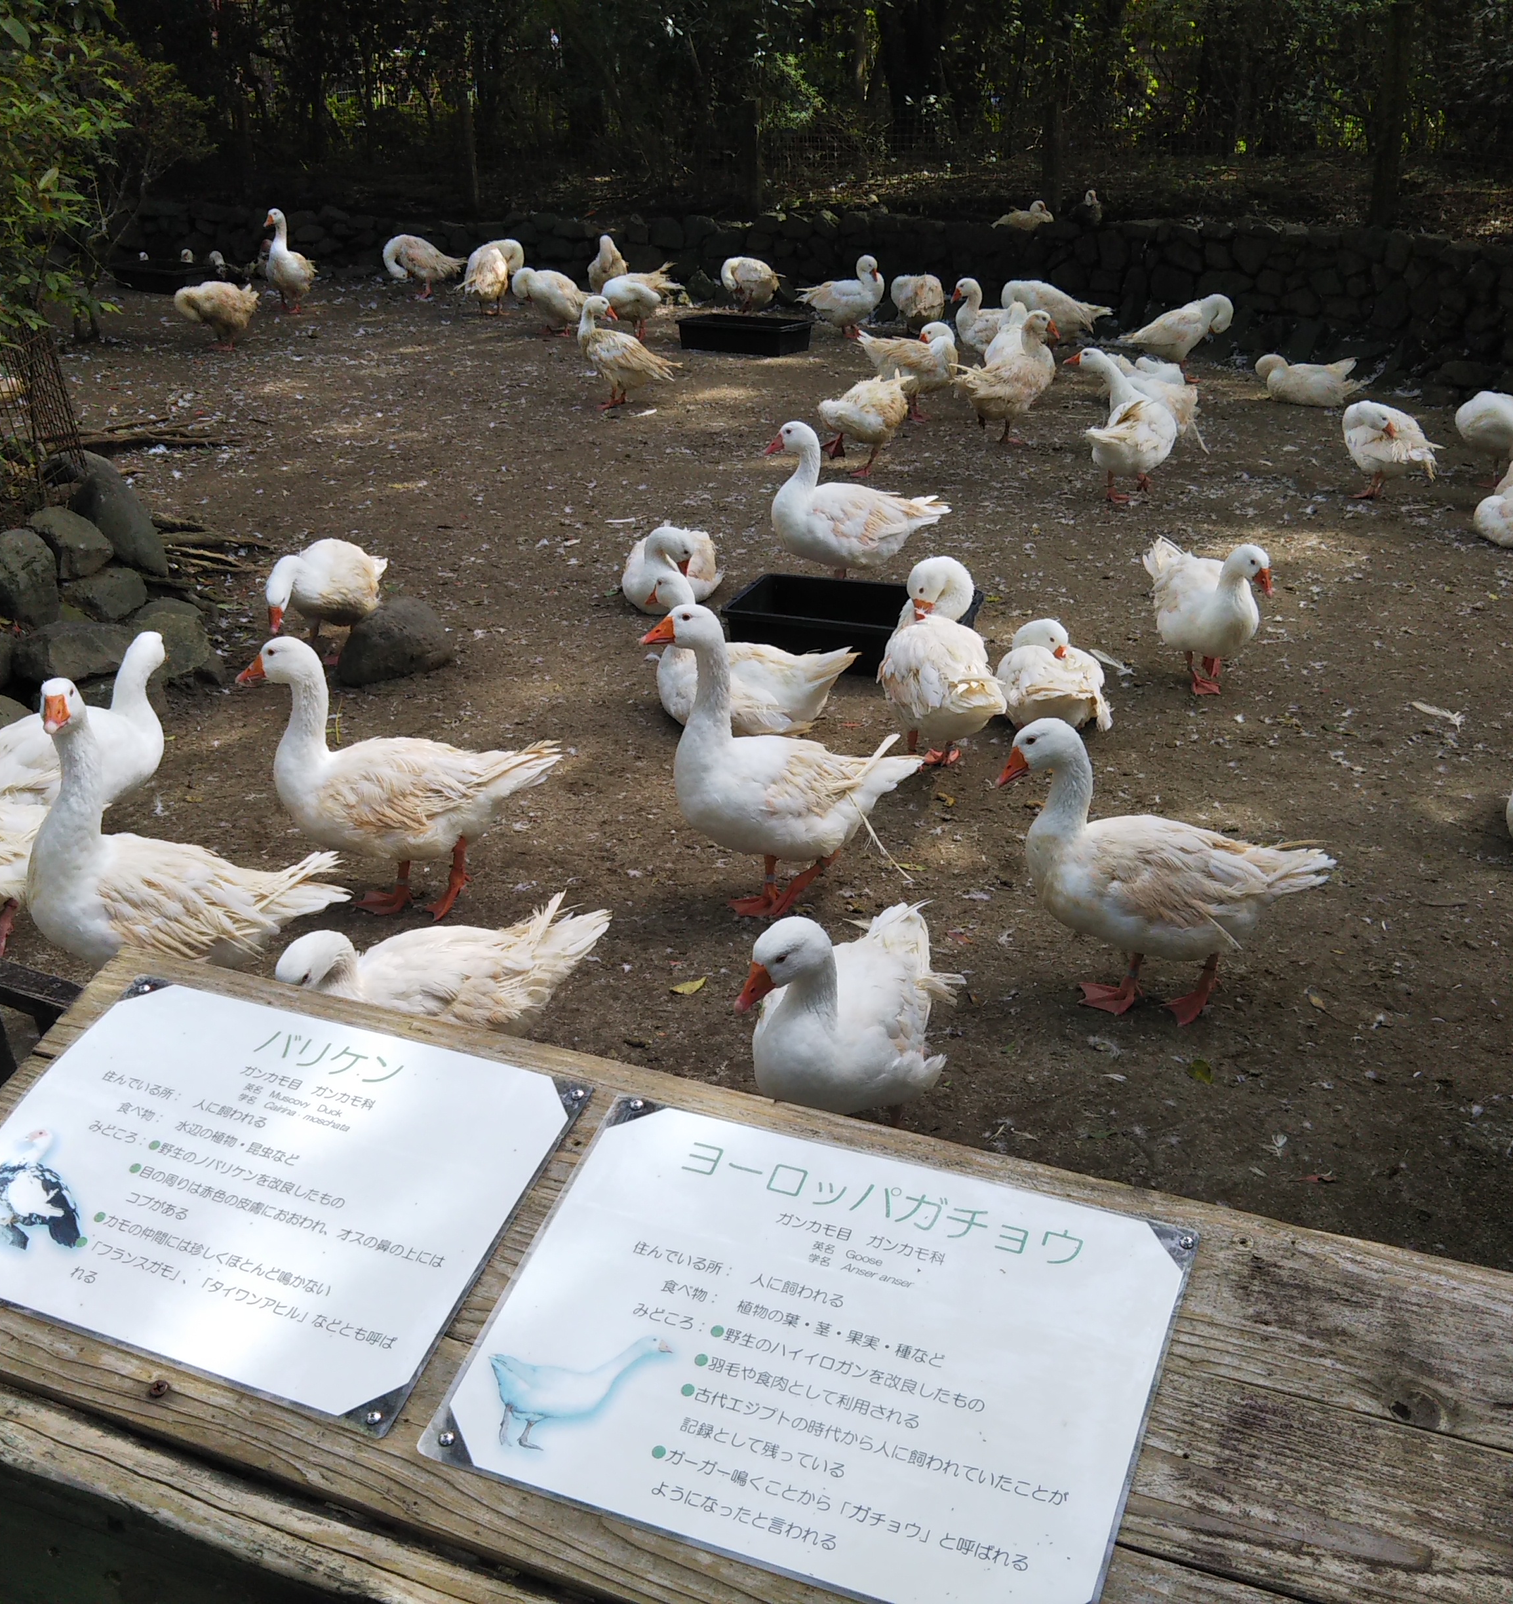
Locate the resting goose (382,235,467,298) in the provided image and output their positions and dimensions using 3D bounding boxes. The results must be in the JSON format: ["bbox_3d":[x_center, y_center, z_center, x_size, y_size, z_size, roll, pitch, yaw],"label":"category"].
[{"bbox_3d":[-2.375,-3.840,13.269,0.593,0.430,0.258,-3,23,-9],"label":"resting goose"}]

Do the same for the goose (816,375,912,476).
[{"bbox_3d":[0.462,-1.644,8.042,0.516,0.390,0.267,-15,27,-34],"label":"goose"}]

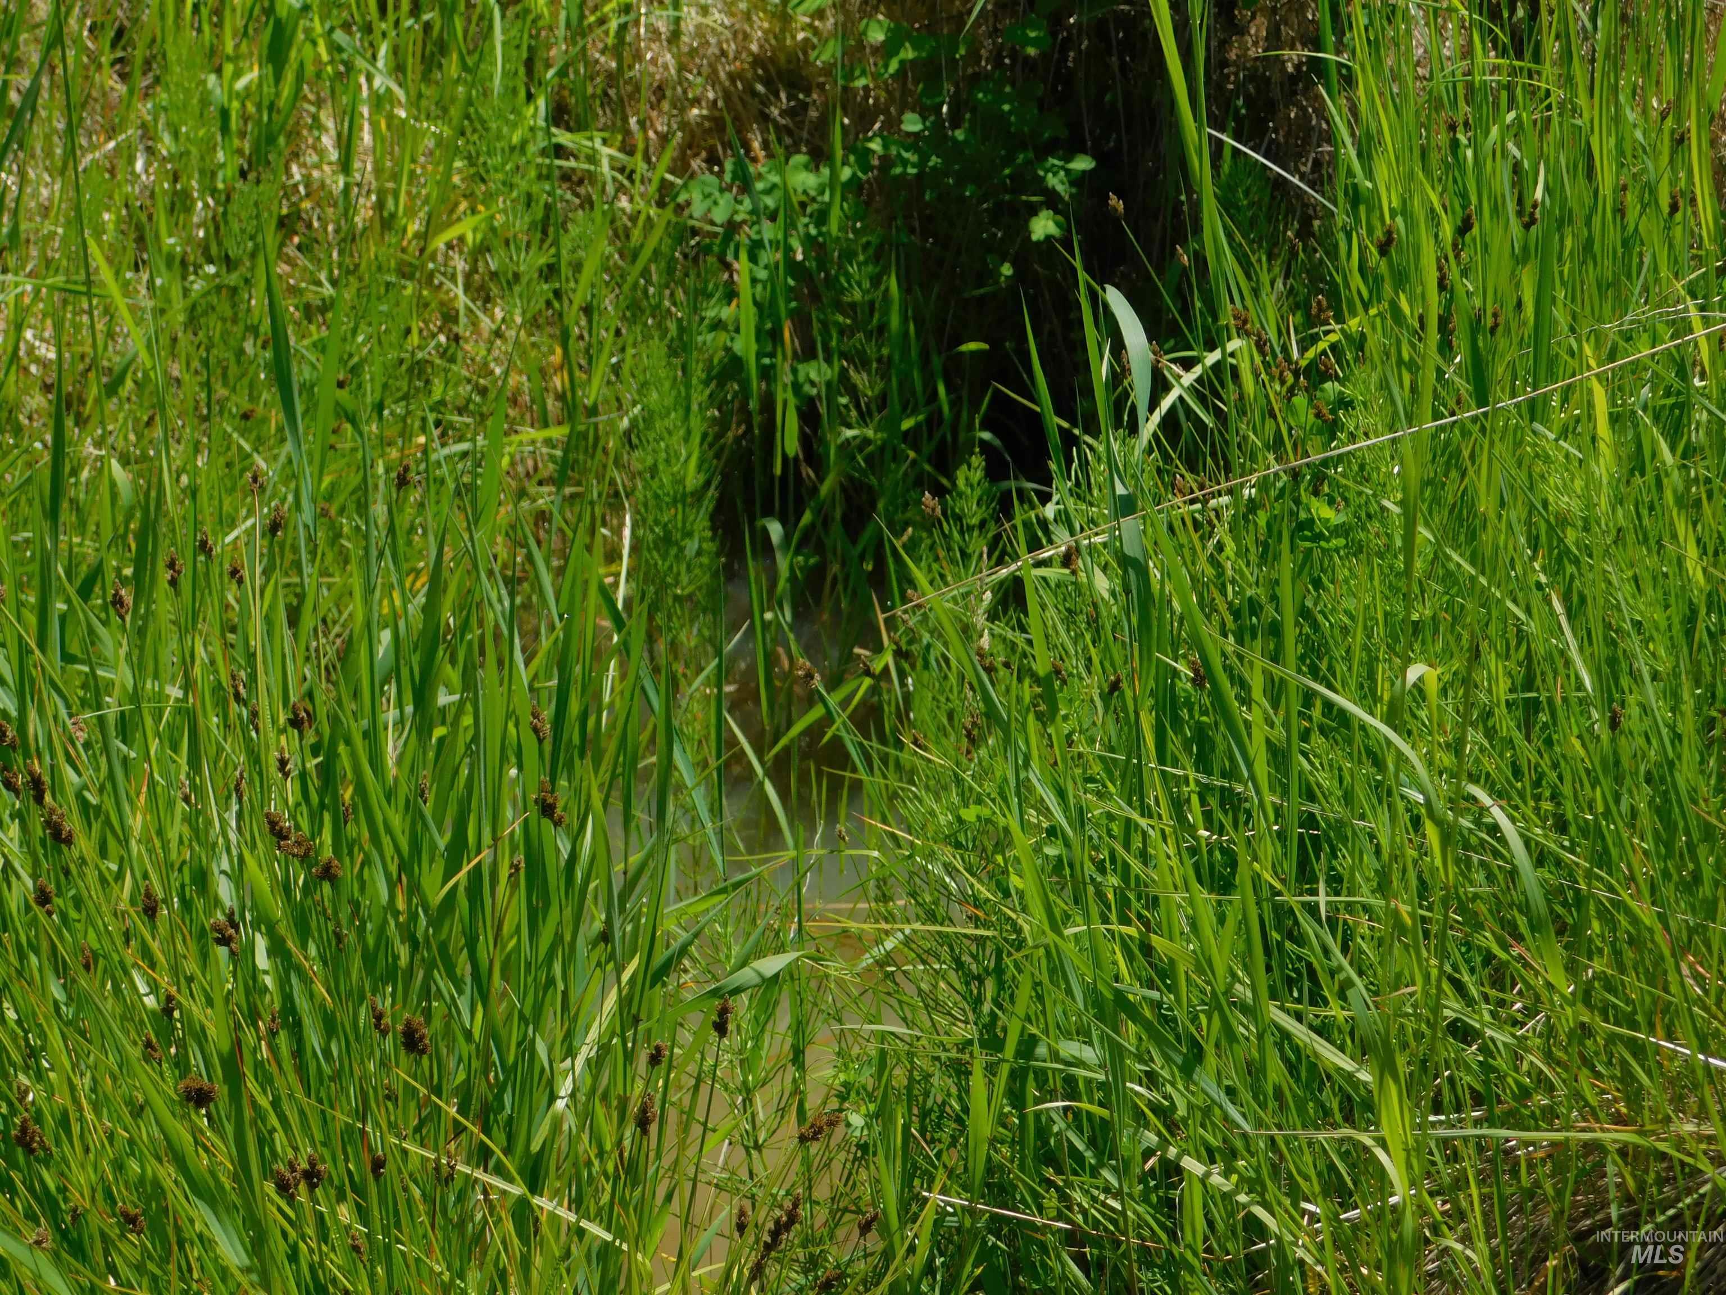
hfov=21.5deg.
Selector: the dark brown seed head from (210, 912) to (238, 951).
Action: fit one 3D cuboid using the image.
[{"bbox_3d":[-0.345,0.154,2.450,0.015,0.020,0.012,-7,20,0],"label":"dark brown seed head"}]

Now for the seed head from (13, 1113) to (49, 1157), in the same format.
[{"bbox_3d":[-0.422,0.247,2.300,0.015,0.020,0.013,-15,19,0],"label":"seed head"}]

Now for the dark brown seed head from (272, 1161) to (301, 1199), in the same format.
[{"bbox_3d":[-0.292,0.270,2.300,0.014,0.017,0.012,-9,20,0],"label":"dark brown seed head"}]

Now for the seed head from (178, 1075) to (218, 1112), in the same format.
[{"bbox_3d":[-0.341,0.229,2.330,0.020,0.015,0.018,0,20,0],"label":"seed head"}]

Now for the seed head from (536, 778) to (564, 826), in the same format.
[{"bbox_3d":[-0.178,0.088,2.580,0.014,0.025,0.012,-12,20,0],"label":"seed head"}]

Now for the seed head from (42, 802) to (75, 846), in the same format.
[{"bbox_3d":[-0.452,0.099,2.550,0.014,0.023,0.012,-17,19,0],"label":"seed head"}]

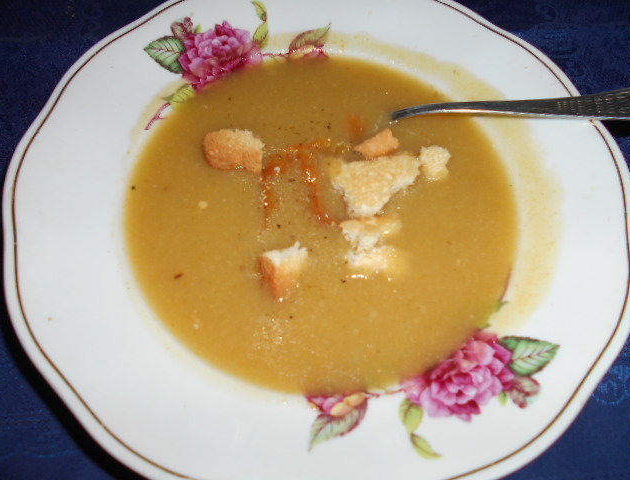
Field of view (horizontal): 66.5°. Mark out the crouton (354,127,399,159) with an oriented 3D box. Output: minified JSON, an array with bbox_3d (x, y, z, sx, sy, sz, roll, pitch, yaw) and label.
[{"bbox_3d":[0.027,-0.042,0.218,0.019,0.012,0.011,-19,65,-12],"label":"crouton"}]

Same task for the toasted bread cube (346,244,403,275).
[{"bbox_3d":[0.023,0.009,0.192,0.020,0.011,0.009,-3,63,-4],"label":"toasted bread cube"}]

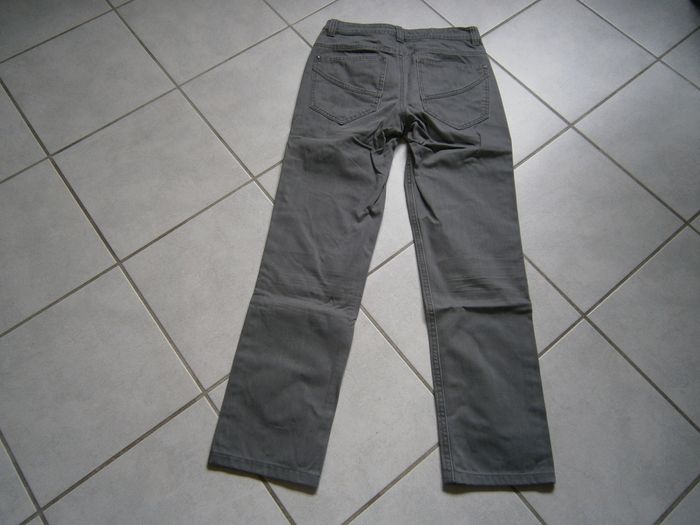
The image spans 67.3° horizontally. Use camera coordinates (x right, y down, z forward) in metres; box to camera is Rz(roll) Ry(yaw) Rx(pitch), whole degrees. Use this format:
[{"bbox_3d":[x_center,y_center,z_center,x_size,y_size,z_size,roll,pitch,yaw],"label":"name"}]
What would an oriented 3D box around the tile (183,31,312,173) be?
[{"bbox_3d":[-0.175,-0.376,1.203,0.310,0.010,0.310,-36,70,-15],"label":"tile"}]

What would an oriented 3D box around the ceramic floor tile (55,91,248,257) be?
[{"bbox_3d":[-0.422,-0.200,1.124,0.310,0.010,0.310,-36,70,-15],"label":"ceramic floor tile"}]

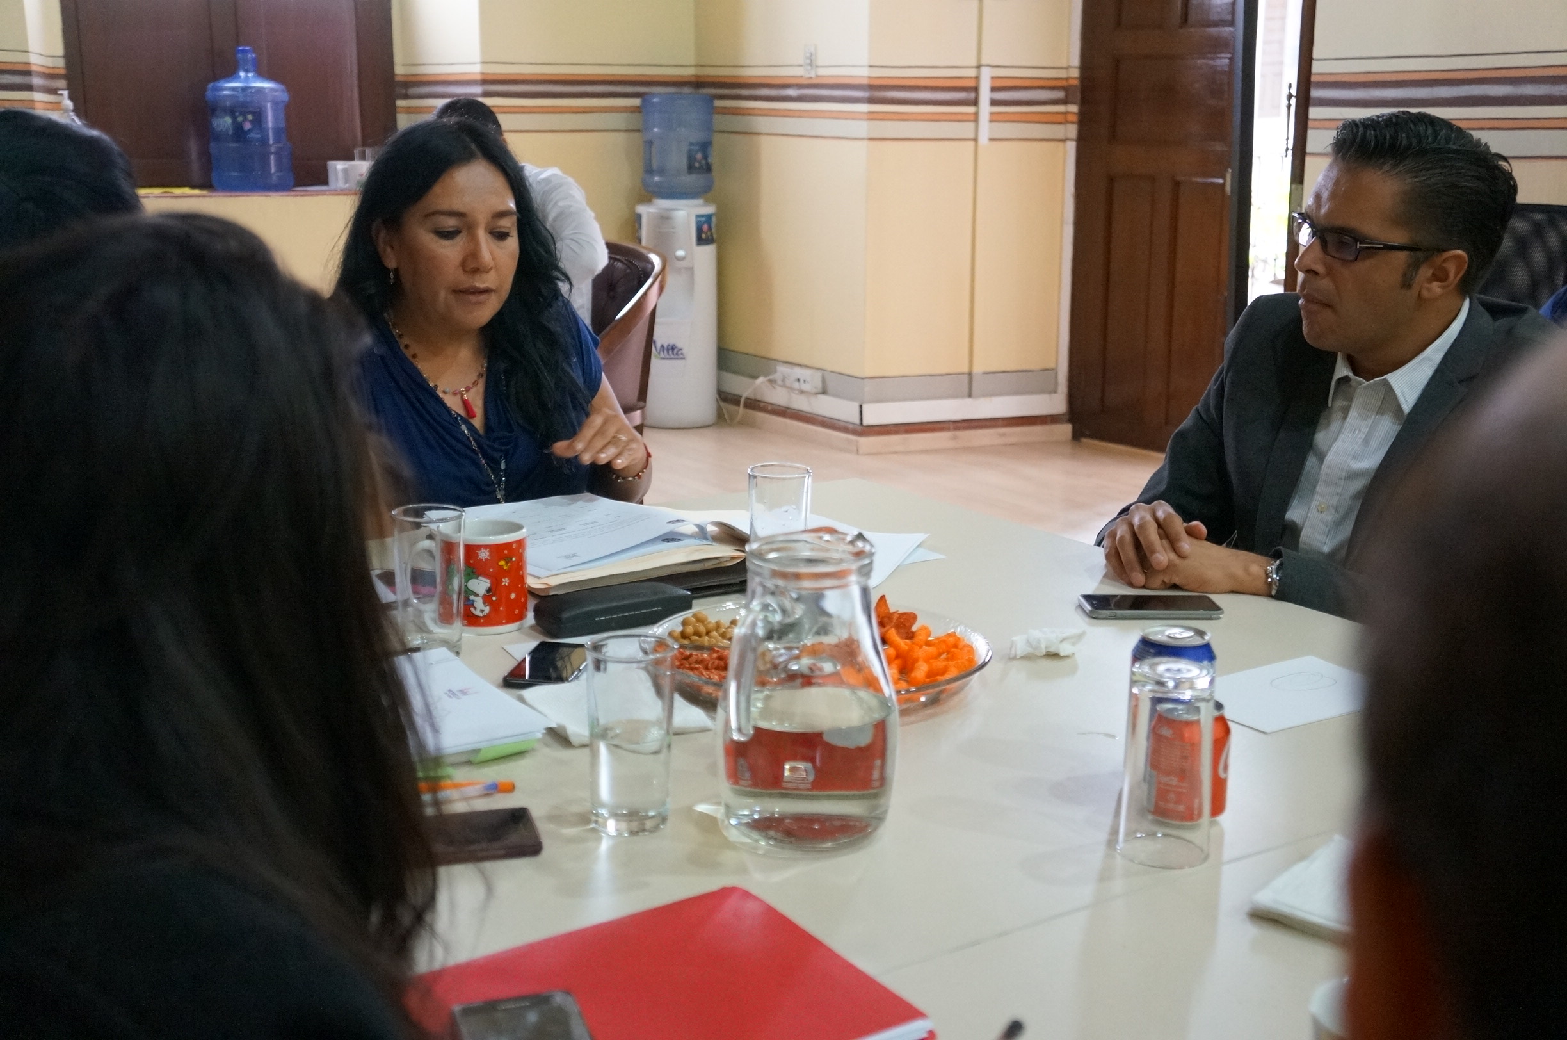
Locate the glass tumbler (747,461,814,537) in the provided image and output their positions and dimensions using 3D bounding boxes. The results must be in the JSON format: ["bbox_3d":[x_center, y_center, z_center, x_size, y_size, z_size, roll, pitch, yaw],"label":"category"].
[{"bbox_3d":[-0.003,0.014,1.997,0.068,0.137,0.068,0,14,0],"label":"glass tumbler"}]

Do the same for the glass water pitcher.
[{"bbox_3d":[0.013,0.127,1.391,0.137,0.217,0.156,10,17,37],"label":"glass water pitcher"}]

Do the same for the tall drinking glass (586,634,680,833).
[{"bbox_3d":[-0.111,0.161,1.392,0.068,0.137,0.068,0,14,0],"label":"tall drinking glass"}]

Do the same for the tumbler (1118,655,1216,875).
[{"bbox_3d":[0.280,0.175,1.359,0.067,0.141,0.067,0,13,0],"label":"tumbler"}]

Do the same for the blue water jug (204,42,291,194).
[{"bbox_3d":[-1.809,-1.362,6.344,0.273,0.475,0.273,0,13,0],"label":"blue water jug"}]

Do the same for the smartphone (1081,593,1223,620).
[{"bbox_3d":[0.384,0.091,1.954,0.138,0.007,0.067,0,14,-1],"label":"smartphone"}]

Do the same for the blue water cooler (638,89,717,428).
[{"bbox_3d":[-0.409,-1.005,7.258,0.310,1.270,0.320,2,13,8],"label":"blue water cooler"}]

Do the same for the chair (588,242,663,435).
[{"bbox_3d":[-0.738,-0.442,5.855,0.620,0.800,0.620,-10,17,-37],"label":"chair"}]

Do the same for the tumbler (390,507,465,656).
[{"bbox_3d":[-0.340,0.060,1.805,0.068,0.137,0.068,0,14,0],"label":"tumbler"}]

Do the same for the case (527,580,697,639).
[{"bbox_3d":[-0.176,0.085,1.926,0.164,0.032,0.058,-11,17,-37],"label":"case"}]

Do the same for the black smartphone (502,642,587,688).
[{"bbox_3d":[-0.216,0.138,1.759,0.060,0.009,0.121,2,14,8],"label":"black smartphone"}]

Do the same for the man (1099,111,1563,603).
[{"bbox_3d":[0.685,0.154,2.221,0.700,1.250,0.570,-10,17,-36],"label":"man"}]

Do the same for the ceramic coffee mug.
[{"bbox_3d":[-0.328,0.060,1.935,0.127,0.097,0.091,0,13,0],"label":"ceramic coffee mug"}]

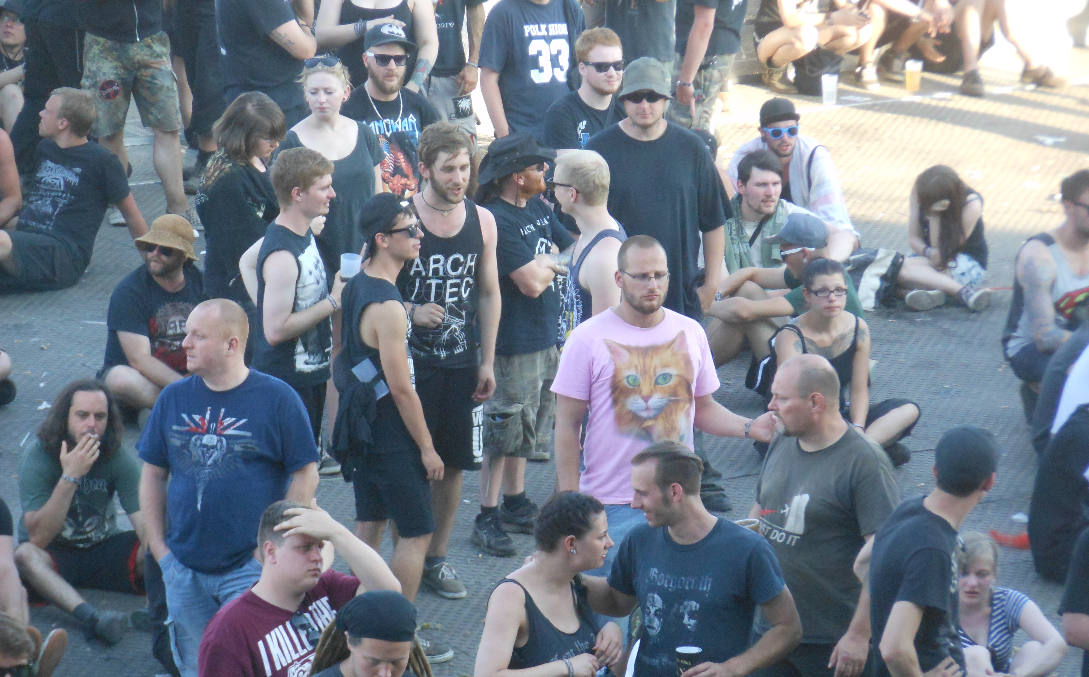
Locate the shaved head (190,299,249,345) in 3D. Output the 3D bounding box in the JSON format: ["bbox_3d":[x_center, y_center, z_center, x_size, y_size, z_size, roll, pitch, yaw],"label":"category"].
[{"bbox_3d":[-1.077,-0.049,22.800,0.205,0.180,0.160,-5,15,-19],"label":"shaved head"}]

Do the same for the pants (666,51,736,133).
[{"bbox_3d":[0.696,-1.107,30.780,0.330,0.510,0.370,2,14,7],"label":"pants"}]

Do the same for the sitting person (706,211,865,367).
[{"bbox_3d":[1.046,-0.186,30.212,0.760,0.770,0.520,-5,16,-23],"label":"sitting person"}]

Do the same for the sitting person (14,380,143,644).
[{"bbox_3d":[-1.784,0.639,26.722,0.620,0.850,0.850,-1,15,-7],"label":"sitting person"}]

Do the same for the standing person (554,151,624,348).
[{"bbox_3d":[0.208,0.166,26.285,0.360,1.800,0.520,0,13,-2],"label":"standing person"}]

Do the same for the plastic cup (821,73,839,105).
[{"bbox_3d":[1.476,-1.287,35.598,0.086,0.147,0.086,1,15,0],"label":"plastic cup"}]

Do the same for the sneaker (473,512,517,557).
[{"bbox_3d":[-0.202,0.766,27.482,0.110,0.110,0.300,-6,14,-23],"label":"sneaker"}]

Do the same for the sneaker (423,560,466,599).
[{"bbox_3d":[-0.394,0.928,27.197,0.110,0.107,0.290,-6,16,-24],"label":"sneaker"}]

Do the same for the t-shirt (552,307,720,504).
[{"bbox_3d":[0.327,0.227,24.400,0.590,0.700,0.310,-2,13,-10],"label":"t-shirt"}]

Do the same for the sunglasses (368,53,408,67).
[{"bbox_3d":[-0.623,-1.101,27.217,0.145,0.050,0.150,-5,9,-19],"label":"sunglasses"}]

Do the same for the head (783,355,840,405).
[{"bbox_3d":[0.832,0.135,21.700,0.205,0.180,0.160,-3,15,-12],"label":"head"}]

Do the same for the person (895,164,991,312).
[{"bbox_3d":[1.856,-0.489,32.012,0.500,0.610,0.640,3,13,14],"label":"person"}]

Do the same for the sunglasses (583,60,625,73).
[{"bbox_3d":[0.245,-1.128,28.600,0.147,0.050,0.150,-6,14,-24],"label":"sunglasses"}]

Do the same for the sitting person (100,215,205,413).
[{"bbox_3d":[-1.591,-0.098,29.526,0.700,0.840,0.680,-5,16,-23],"label":"sitting person"}]

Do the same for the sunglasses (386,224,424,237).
[{"bbox_3d":[-0.524,-0.381,24.728,0.150,0.050,0.145,-7,10,24],"label":"sunglasses"}]

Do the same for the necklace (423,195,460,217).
[{"bbox_3d":[-0.404,-0.547,26.916,0.150,0.110,0.140,-1,15,-8],"label":"necklace"}]

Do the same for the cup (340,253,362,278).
[{"bbox_3d":[-0.750,-0.271,26.630,0.083,0.115,0.083,7,17,-2],"label":"cup"}]

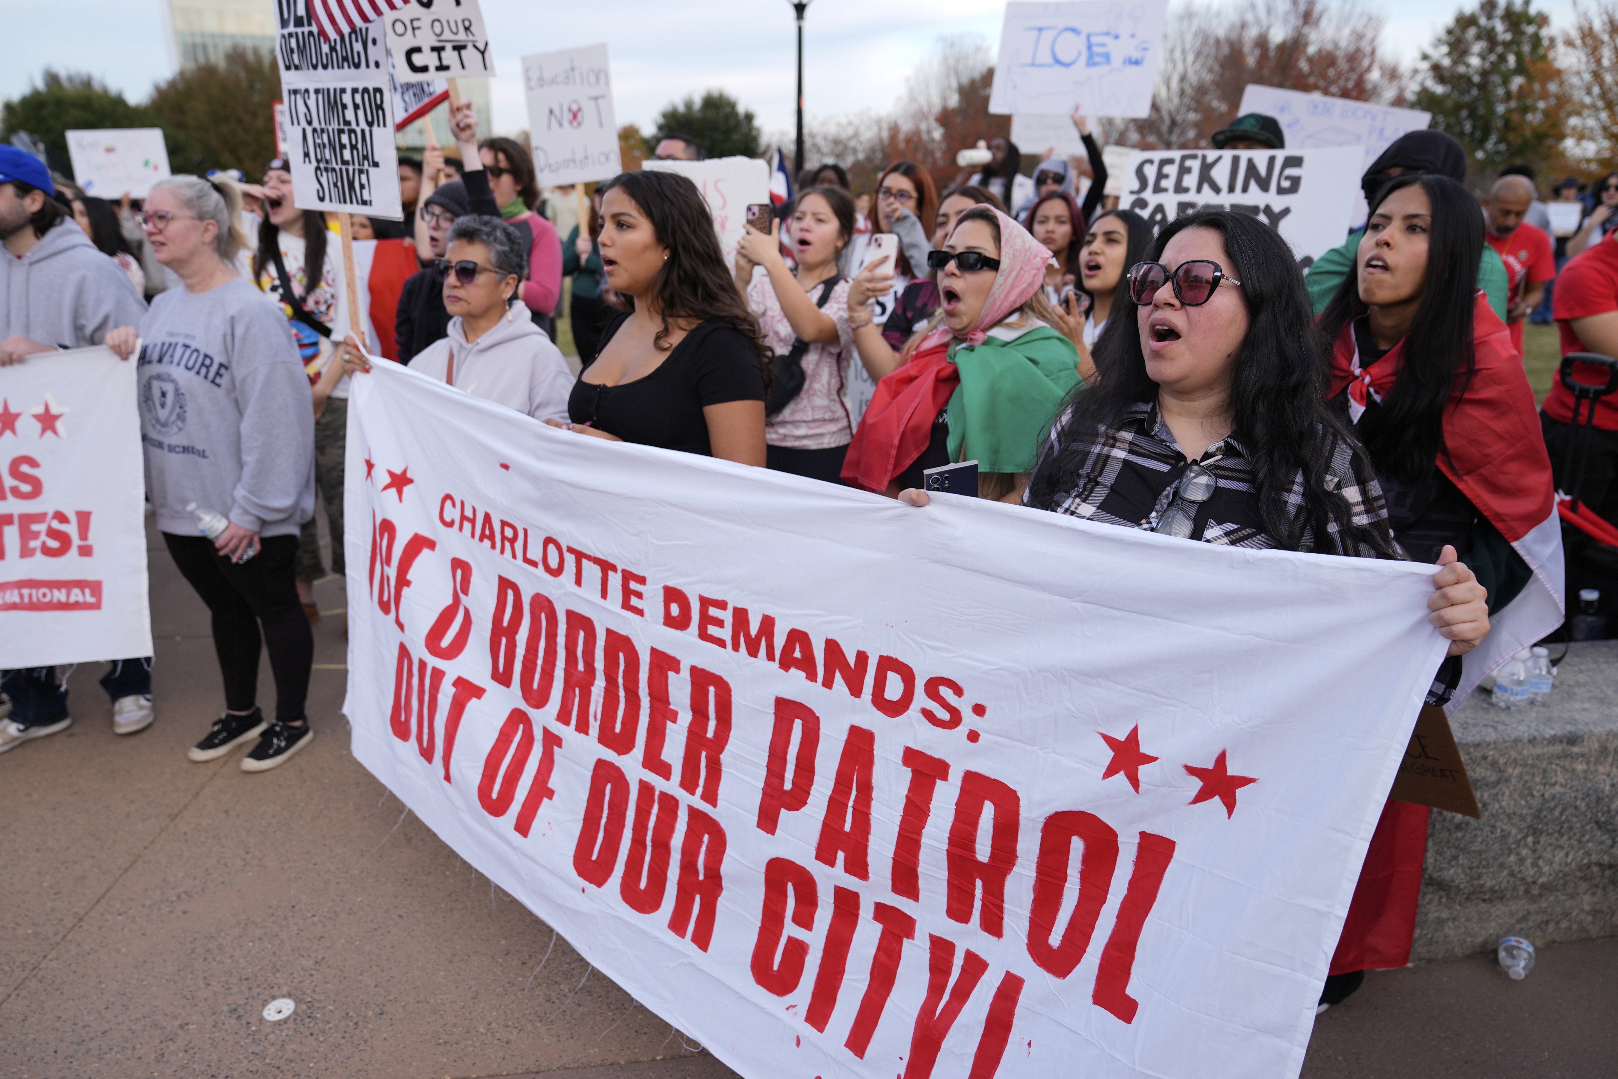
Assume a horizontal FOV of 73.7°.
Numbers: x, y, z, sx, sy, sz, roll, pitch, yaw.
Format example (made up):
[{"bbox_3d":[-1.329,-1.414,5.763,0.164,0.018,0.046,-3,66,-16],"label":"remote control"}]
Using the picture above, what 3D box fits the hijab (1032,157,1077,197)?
[{"bbox_3d":[1.244,-1.811,5.458,0.225,0.280,0.230,0,17,0],"label":"hijab"}]

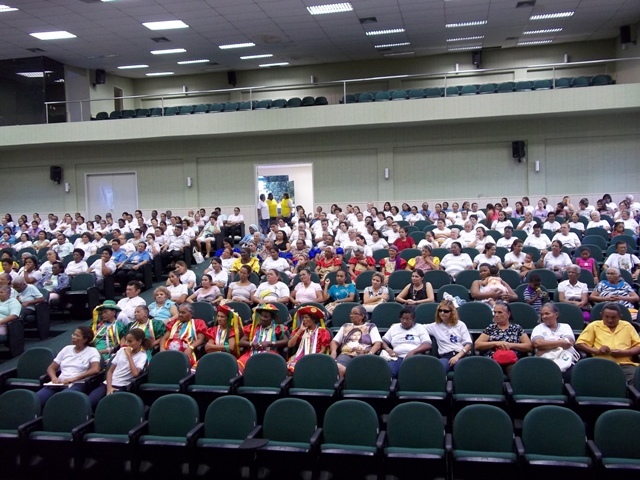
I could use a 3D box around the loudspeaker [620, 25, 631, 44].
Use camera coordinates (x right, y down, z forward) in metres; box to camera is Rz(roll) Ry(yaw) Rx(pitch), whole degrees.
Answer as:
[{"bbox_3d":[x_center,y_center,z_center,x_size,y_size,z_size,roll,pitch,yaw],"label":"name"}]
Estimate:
[{"bbox_3d":[9.966,-6.671,19.300,0.340,0.570,0.350,0,13,39],"label":"loudspeaker"}]

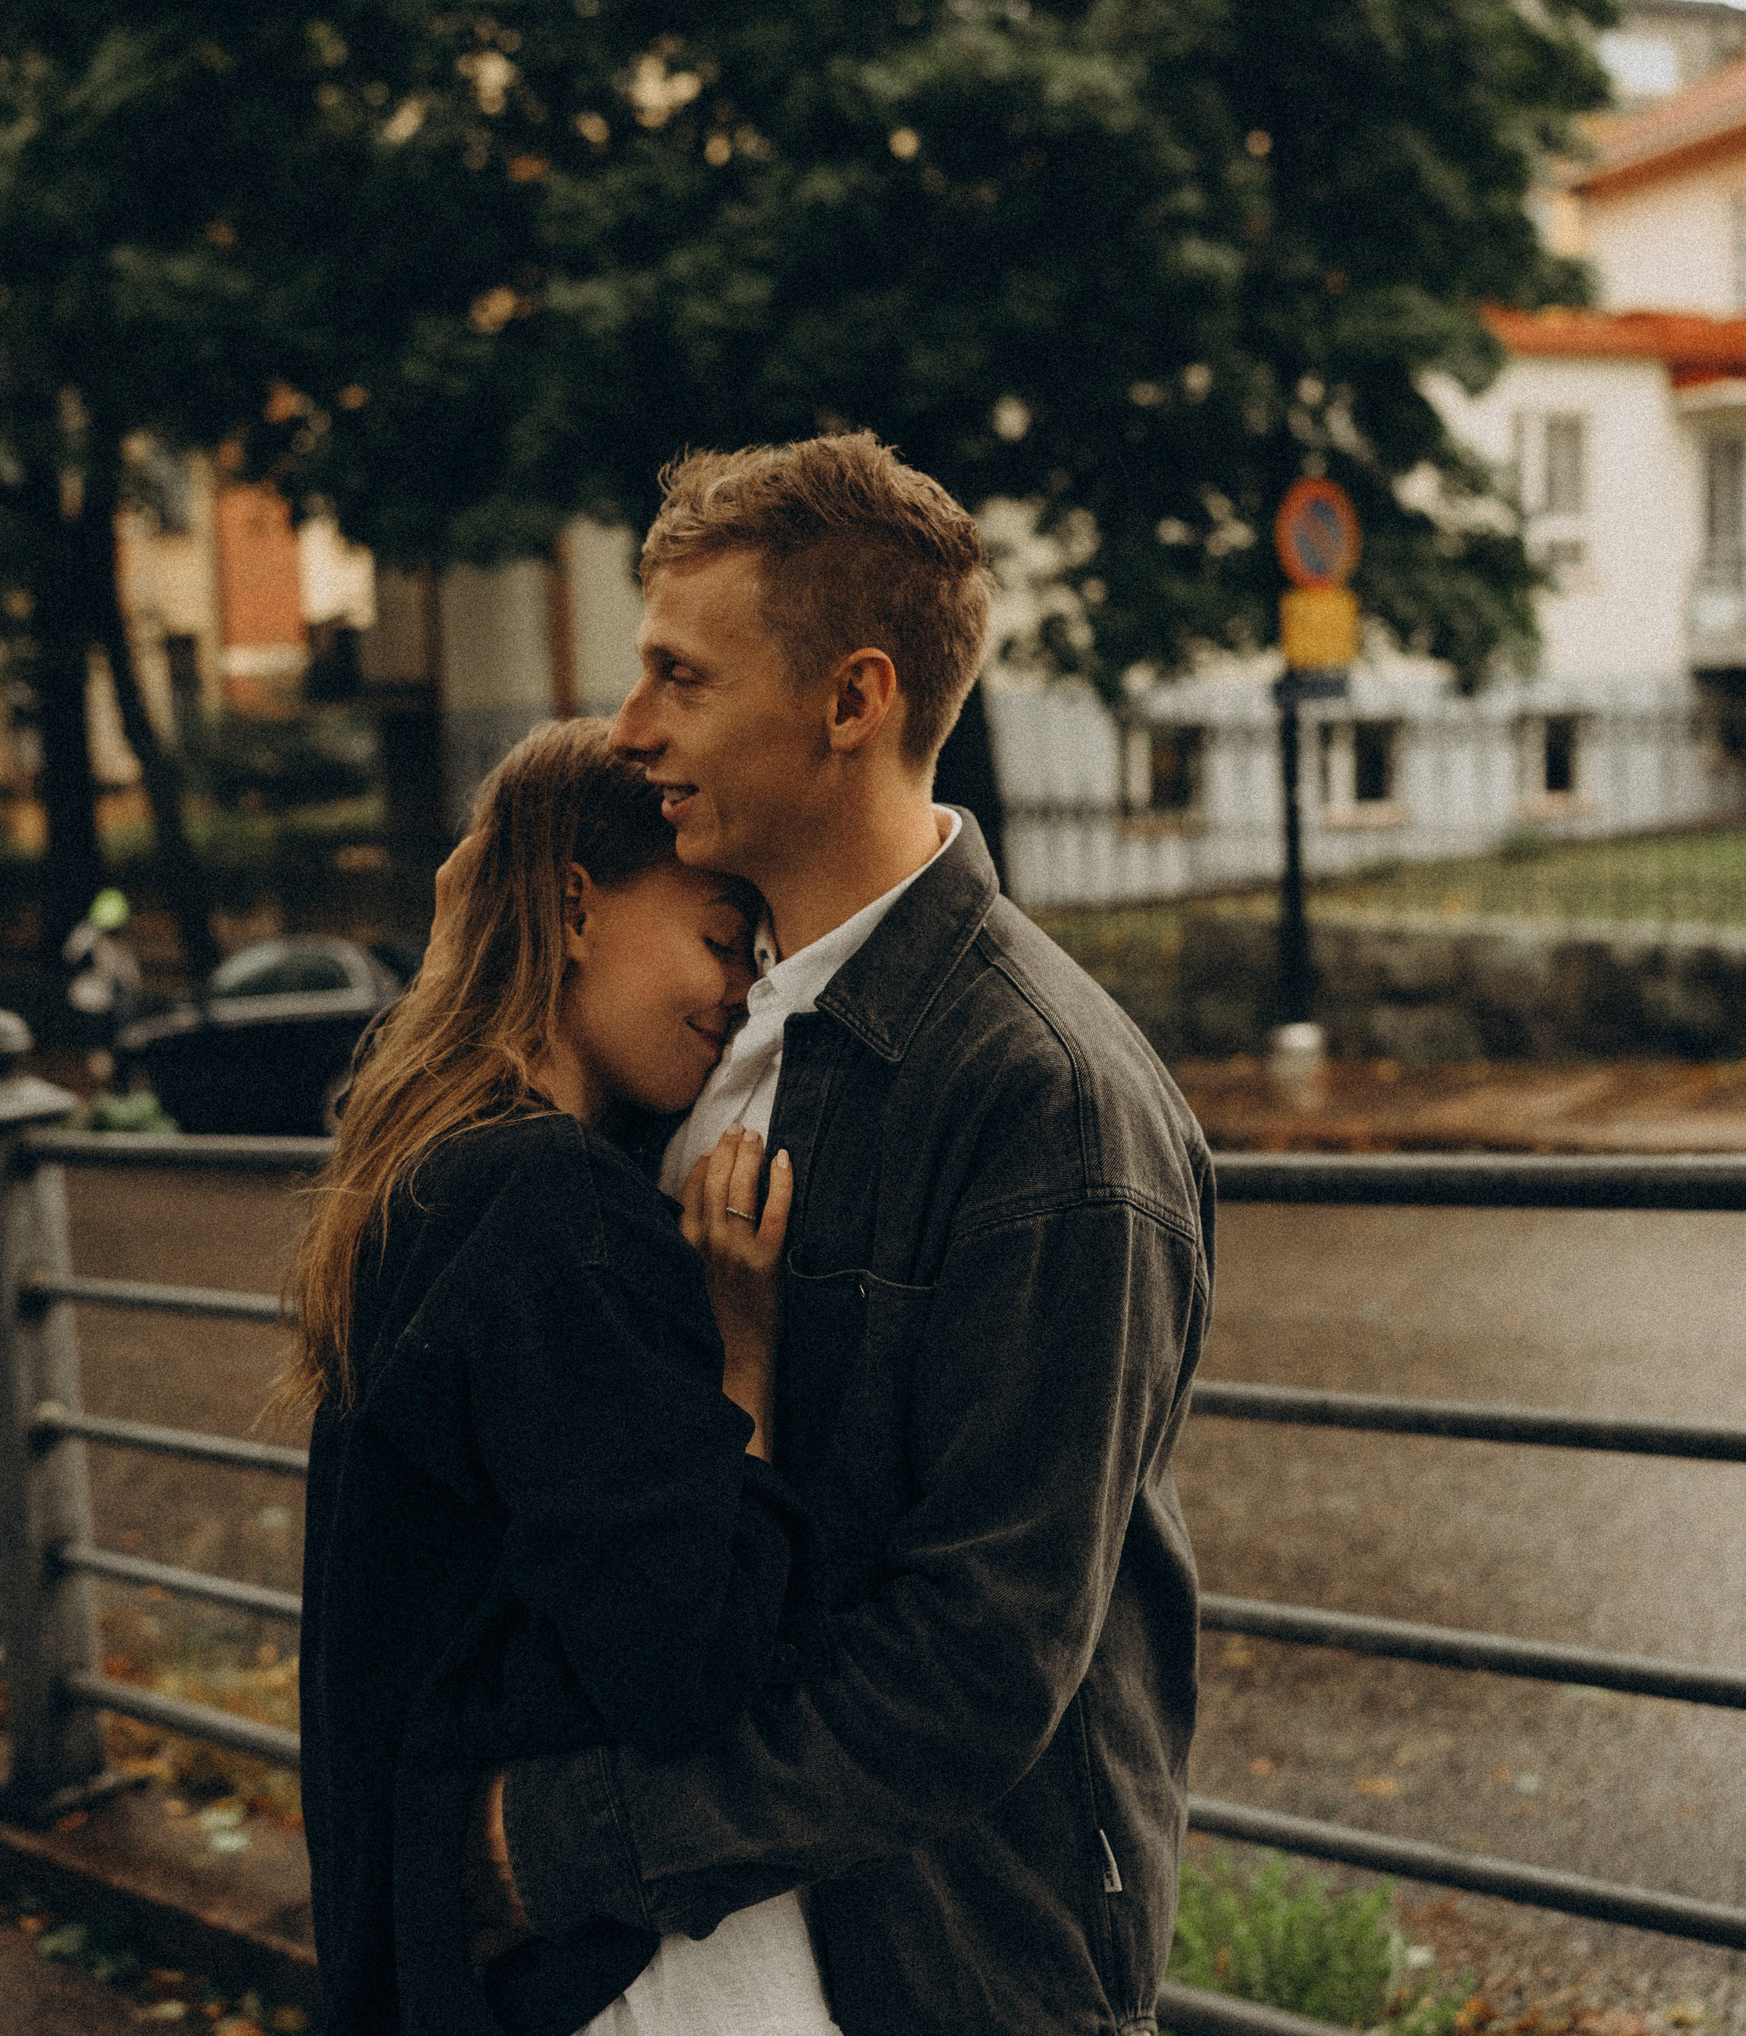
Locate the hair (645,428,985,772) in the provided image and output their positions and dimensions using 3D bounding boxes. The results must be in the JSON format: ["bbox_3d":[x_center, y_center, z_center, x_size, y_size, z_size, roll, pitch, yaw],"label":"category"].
[{"bbox_3d":[-0.034,-0.248,1.500,0.200,0.190,0.170,-2,4,-10],"label":"hair"}]

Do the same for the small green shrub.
[{"bbox_3d":[0.458,1.086,3.000,0.290,0.210,0.270,2,5,41],"label":"small green shrub"}]

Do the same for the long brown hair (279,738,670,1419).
[{"bbox_3d":[-0.228,0.025,1.490,0.205,0.390,0.200,10,4,8],"label":"long brown hair"}]

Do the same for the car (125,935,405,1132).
[{"bbox_3d":[-3.537,0.148,17.600,4.300,1.450,1.780,-2,3,41],"label":"car"}]

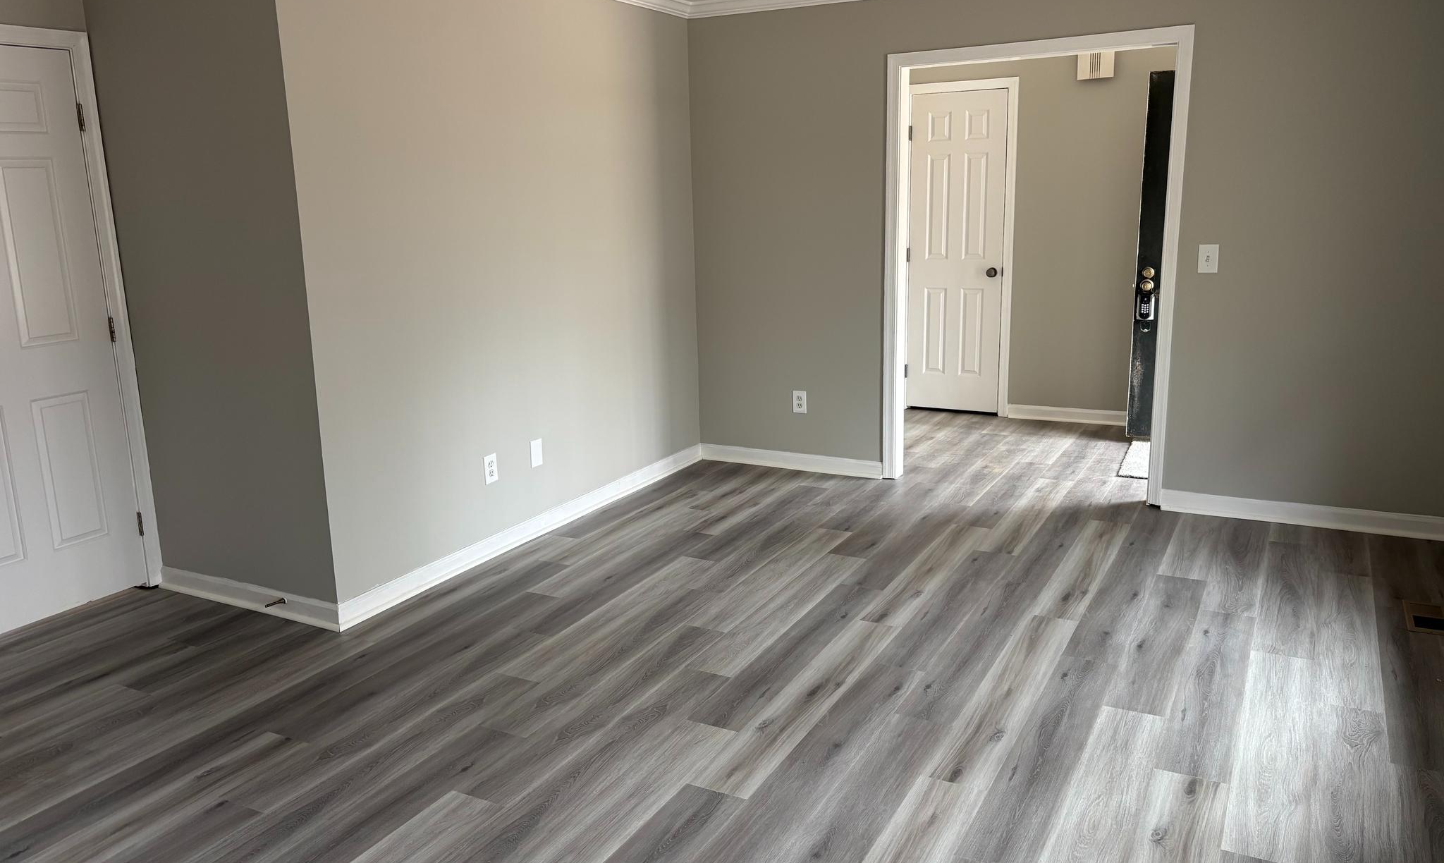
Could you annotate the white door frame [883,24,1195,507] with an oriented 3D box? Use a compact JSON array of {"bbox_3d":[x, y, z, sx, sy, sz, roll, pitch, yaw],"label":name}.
[{"bbox_3d":[1.442,-0.732,5.149,1.349,2.112,0.140,5,15,28],"label":"white door frame"}]

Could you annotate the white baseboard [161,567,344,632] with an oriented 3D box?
[{"bbox_3d":[-1.803,0.626,4.103,1.013,0.091,0.020,5,15,28],"label":"white baseboard"}]

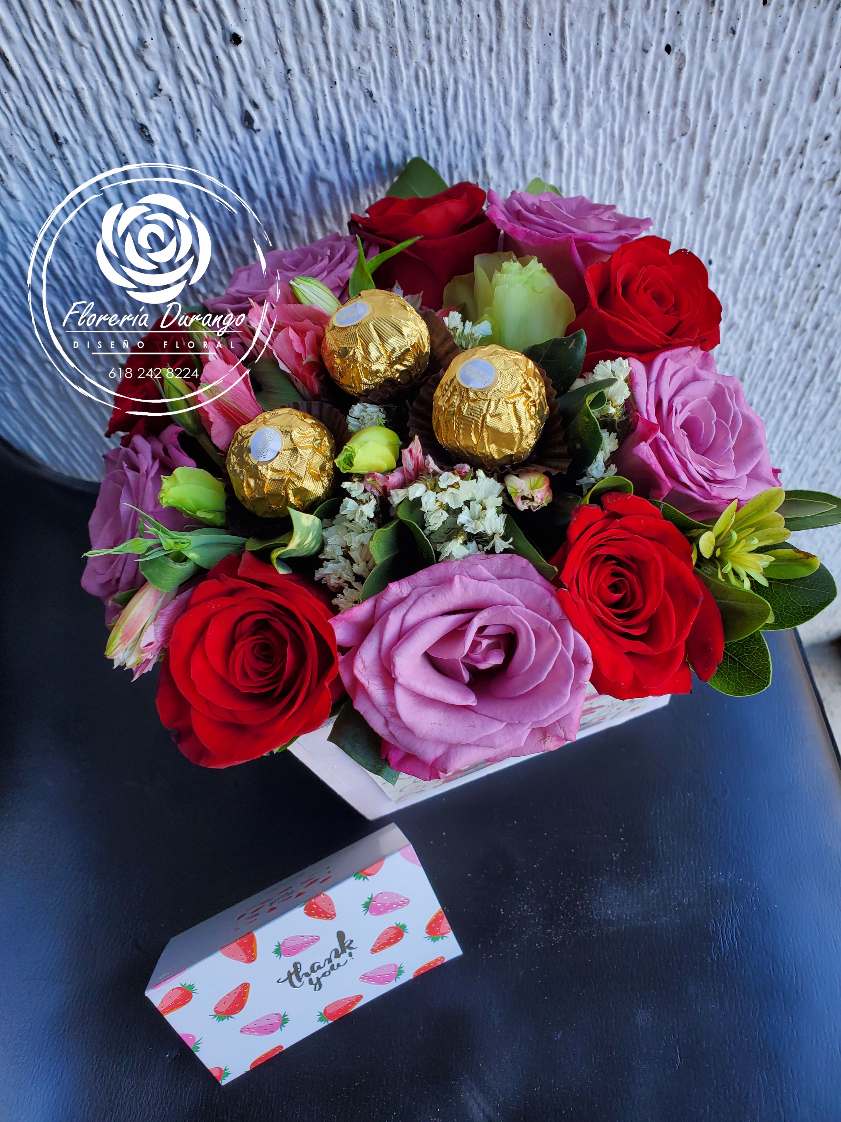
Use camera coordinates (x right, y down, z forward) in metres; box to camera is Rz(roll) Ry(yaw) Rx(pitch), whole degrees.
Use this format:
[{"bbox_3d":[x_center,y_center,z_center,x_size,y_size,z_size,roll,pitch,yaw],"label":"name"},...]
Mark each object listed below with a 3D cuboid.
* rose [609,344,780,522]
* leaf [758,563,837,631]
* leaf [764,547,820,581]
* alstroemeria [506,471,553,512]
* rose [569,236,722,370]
[{"bbox_3d":[0.082,-0.038,0.250,0.053,0.043,0.053,6,60,-10],"label":"rose"},{"bbox_3d":[0.120,0.009,0.280,0.036,0.010,0.028,1,64,9],"label":"leaf"},{"bbox_3d":[0.115,0.001,0.270,0.024,0.008,0.012,0,60,10],"label":"leaf"},{"bbox_3d":[0.031,-0.021,0.246,0.014,0.017,0.013,0,102,0],"label":"alstroemeria"},{"bbox_3d":[0.074,-0.085,0.278,0.046,0.038,0.044,0,77,-9],"label":"rose"}]

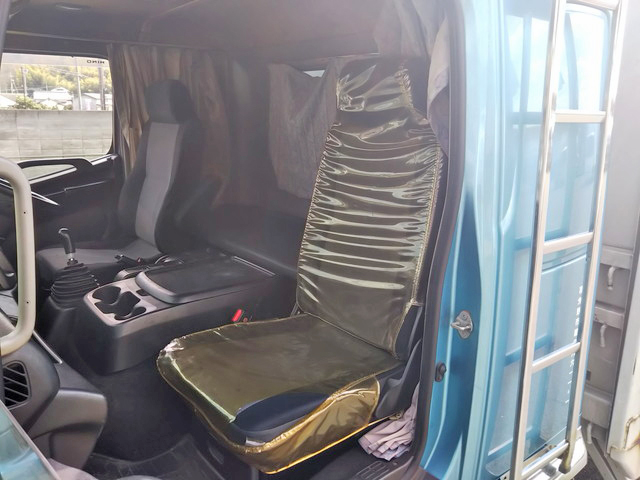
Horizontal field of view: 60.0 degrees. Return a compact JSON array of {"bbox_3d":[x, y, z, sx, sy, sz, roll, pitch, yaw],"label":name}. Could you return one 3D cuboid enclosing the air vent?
[{"bbox_3d":[-0.418,0.199,0.750,0.047,0.072,0.024,-11,17,-34],"label":"air vent"}]

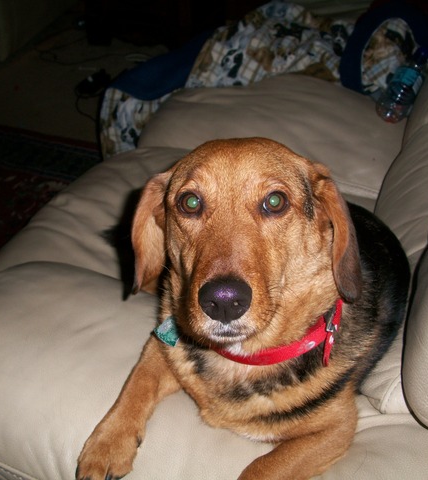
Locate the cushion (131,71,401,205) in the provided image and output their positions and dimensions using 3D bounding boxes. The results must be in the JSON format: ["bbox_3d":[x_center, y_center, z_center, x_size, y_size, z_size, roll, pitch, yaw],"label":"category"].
[{"bbox_3d":[0.147,-0.202,1.361,0.510,0.160,0.530,14,37,19],"label":"cushion"}]

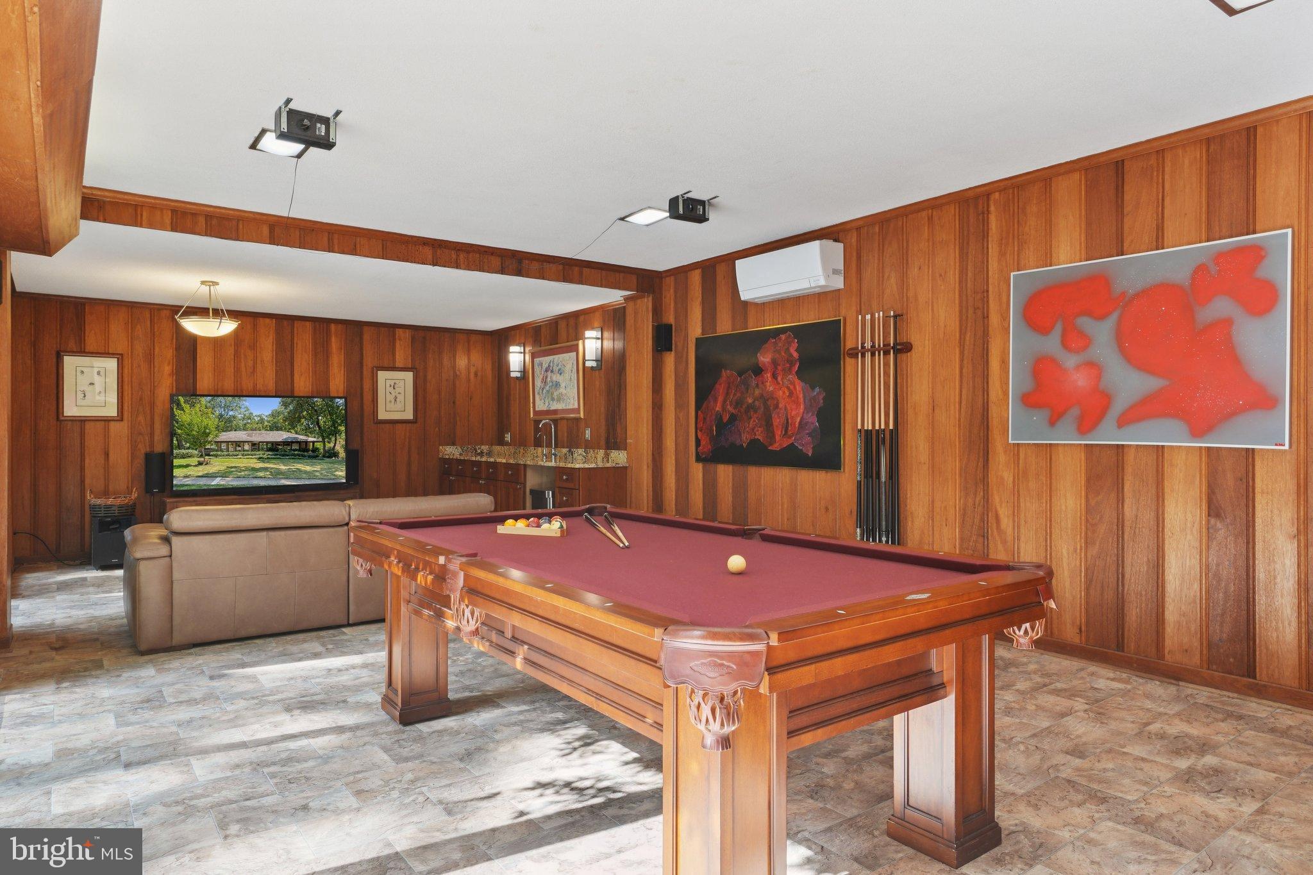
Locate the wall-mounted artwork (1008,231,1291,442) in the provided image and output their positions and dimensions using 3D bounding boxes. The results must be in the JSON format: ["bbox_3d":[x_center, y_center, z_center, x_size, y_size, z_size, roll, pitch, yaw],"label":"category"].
[{"bbox_3d":[2.372,-0.437,3.815,0.035,0.957,1.240,0,0,-38],"label":"wall-mounted artwork"}]

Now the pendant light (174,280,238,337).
[{"bbox_3d":[-3.597,-1.037,6.197,0.455,0.435,0.455,-1,1,-38],"label":"pendant light"}]

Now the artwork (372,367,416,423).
[{"bbox_3d":[-3.046,-0.495,8.946,0.497,0.660,0.030,0,0,-36],"label":"artwork"}]

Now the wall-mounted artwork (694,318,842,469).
[{"bbox_3d":[0.801,-0.303,5.826,0.035,1.060,1.540,0,0,-38],"label":"wall-mounted artwork"}]

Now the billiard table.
[{"bbox_3d":[-0.094,0.772,2.764,1.390,0.800,2.530,0,0,-37],"label":"billiard table"}]

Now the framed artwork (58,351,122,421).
[{"bbox_3d":[-5.388,-0.484,7.301,0.500,0.660,0.030,0,0,-36],"label":"framed artwork"}]

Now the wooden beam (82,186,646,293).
[{"bbox_3d":[-1.636,-1.331,5.562,4.100,0.200,0.140,-1,1,-38],"label":"wooden beam"}]

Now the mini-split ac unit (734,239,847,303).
[{"bbox_3d":[0.929,-1.159,5.410,0.235,0.300,0.800,-1,1,-38],"label":"mini-split ac unit"}]

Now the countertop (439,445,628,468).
[{"bbox_3d":[-1.389,0.196,8.167,0.650,0.145,3.170,0,0,-38],"label":"countertop"}]

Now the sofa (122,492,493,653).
[{"bbox_3d":[-2.202,0.785,5.194,2.270,0.785,1.020,0,0,-38],"label":"sofa"}]

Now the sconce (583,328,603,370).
[{"bbox_3d":[-0.629,-0.862,7.494,0.115,0.414,0.180,-1,1,-38],"label":"sconce"}]

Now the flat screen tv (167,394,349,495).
[{"bbox_3d":[-3.884,0.059,7.589,1.570,0.925,0.080,-1,1,-38],"label":"flat screen tv"}]

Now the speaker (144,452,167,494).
[{"bbox_3d":[-4.611,0.329,7.055,0.160,0.370,0.170,-1,1,-38],"label":"speaker"}]

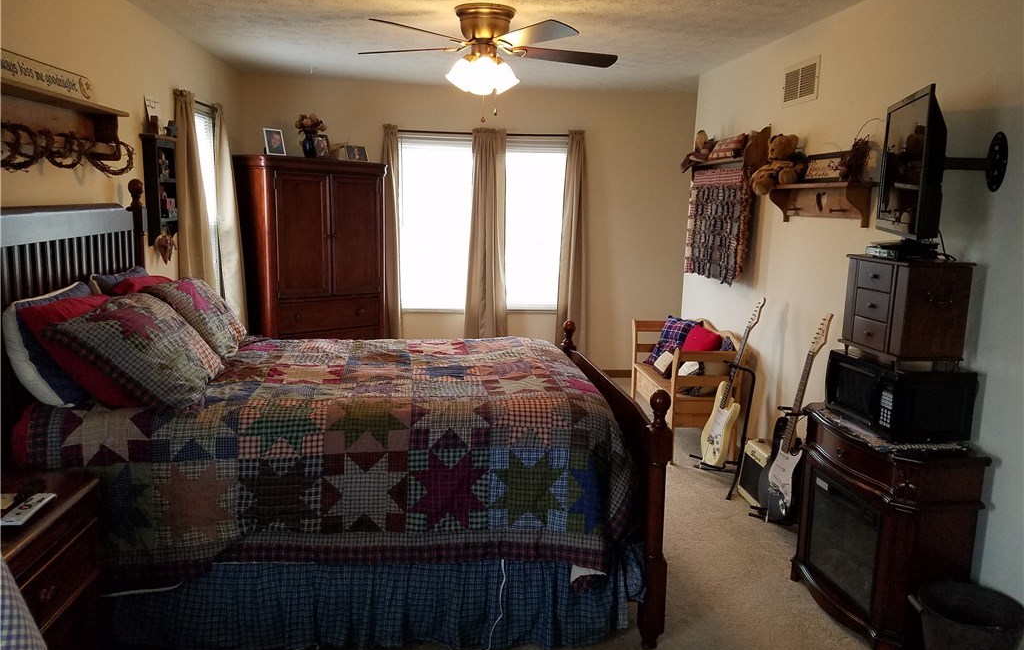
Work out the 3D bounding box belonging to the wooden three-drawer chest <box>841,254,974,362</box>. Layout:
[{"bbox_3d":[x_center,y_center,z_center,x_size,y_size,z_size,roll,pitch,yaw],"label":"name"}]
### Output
[{"bbox_3d":[1.389,-0.053,2.736,0.247,0.360,0.349,0,10,-9],"label":"wooden three-drawer chest"}]

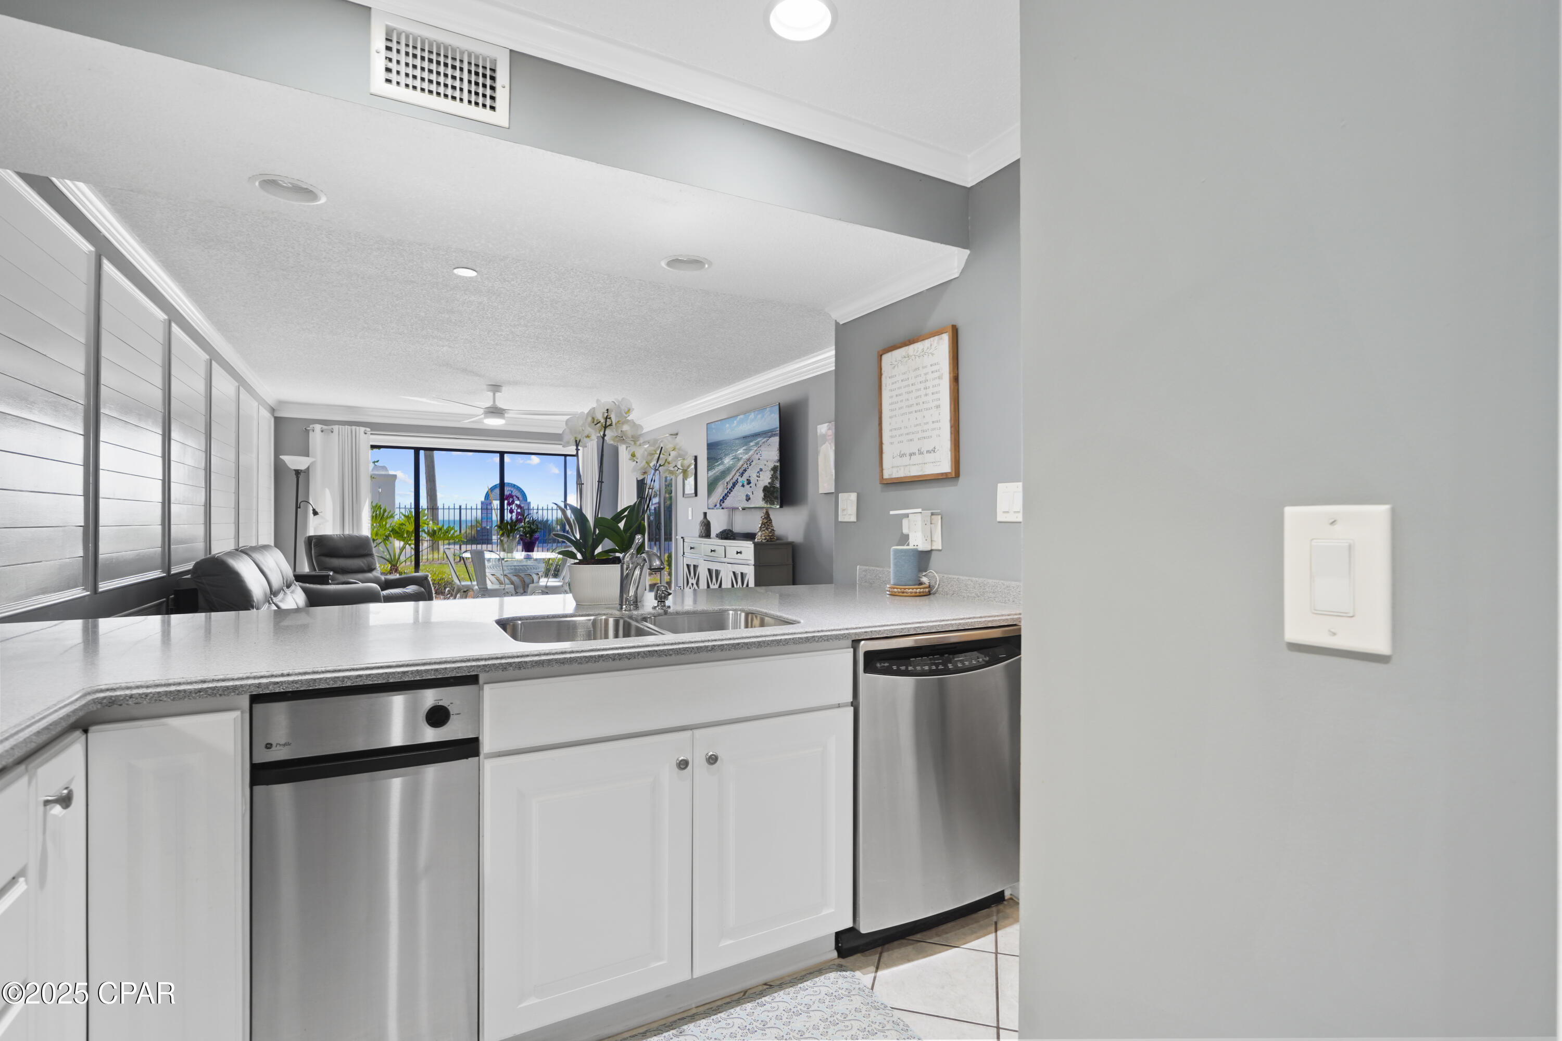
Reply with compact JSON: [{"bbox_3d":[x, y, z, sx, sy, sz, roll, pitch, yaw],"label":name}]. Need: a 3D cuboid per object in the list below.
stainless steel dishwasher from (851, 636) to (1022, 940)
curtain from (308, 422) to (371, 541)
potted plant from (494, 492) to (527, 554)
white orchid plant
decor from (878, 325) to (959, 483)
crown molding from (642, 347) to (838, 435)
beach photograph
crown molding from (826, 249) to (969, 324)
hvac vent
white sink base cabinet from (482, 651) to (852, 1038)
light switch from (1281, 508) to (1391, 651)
[{"bbox_3d":[0.336,0.767,2.333,0.610,0.860,0.600,0,0,-28],"label":"stainless steel dishwasher"},{"bbox_3d":[-4.675,0.074,7.816,0.550,2.180,0.130,0,0,-29],"label":"curtain"},{"bbox_3d":[-3.196,0.035,8.700,0.360,0.730,0.350,0,0,-28],"label":"potted plant"},{"bbox_3d":[-0.529,-0.135,2.500,0.400,0.555,0.280,0,0,-29],"label":"white orchid plant"},{"bbox_3d":[0.512,-0.412,2.765,0.030,0.530,0.435,0,0,-29],"label":"decor"},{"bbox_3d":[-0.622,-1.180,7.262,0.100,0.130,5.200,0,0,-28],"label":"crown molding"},{"bbox_3d":[-0.340,-0.527,6.596,0.060,0.840,1.510,0,0,-28],"label":"beach photograph"},{"bbox_3d":[0.422,-0.894,2.895,0.058,0.070,0.845,0,0,-29],"label":"crown molding"},{"bbox_3d":[-0.793,-1.057,1.726,0.299,0.194,0.016,0,0,-29],"label":"hvac vent"},{"bbox_3d":[-0.350,0.762,2.001,0.920,0.875,0.600,0,0,-28],"label":"white sink base cabinet"},{"bbox_3d":[0.488,0.050,0.649,0.009,0.124,0.079,0,0,-29],"label":"light switch"}]

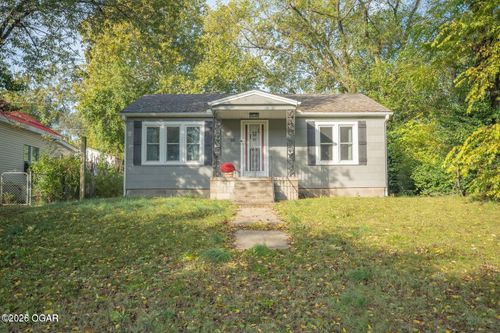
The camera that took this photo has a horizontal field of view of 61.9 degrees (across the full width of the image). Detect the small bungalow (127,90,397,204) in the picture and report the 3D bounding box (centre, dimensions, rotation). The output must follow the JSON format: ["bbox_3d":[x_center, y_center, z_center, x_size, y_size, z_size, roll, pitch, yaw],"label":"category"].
[{"bbox_3d":[0.200,-1.050,18.850,10.400,4.850,9.400,0,-3,-1],"label":"small bungalow"}]

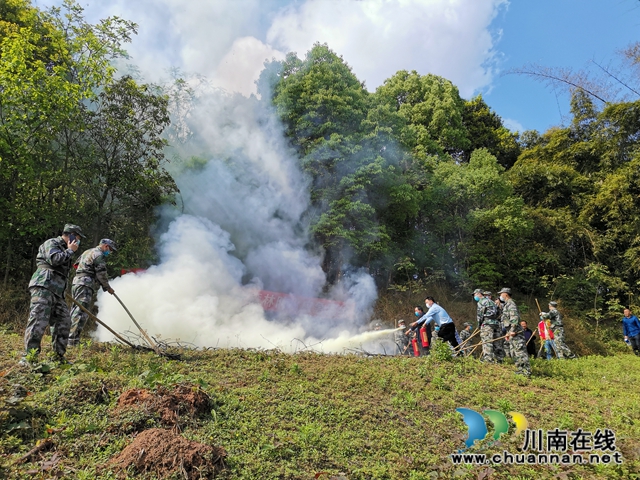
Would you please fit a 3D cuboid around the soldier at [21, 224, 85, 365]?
[{"bbox_3d":[-3.255,0.663,5.850,0.580,1.700,0.550,0,0,-35],"label":"soldier"}]

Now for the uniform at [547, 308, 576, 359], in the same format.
[{"bbox_3d":[6.732,2.606,13.400,0.680,1.480,0.560,-3,-6,35],"label":"uniform"}]

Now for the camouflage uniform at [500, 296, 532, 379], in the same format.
[{"bbox_3d":[3.782,1.867,9.300,0.520,1.550,0.500,-1,-5,13],"label":"camouflage uniform"}]

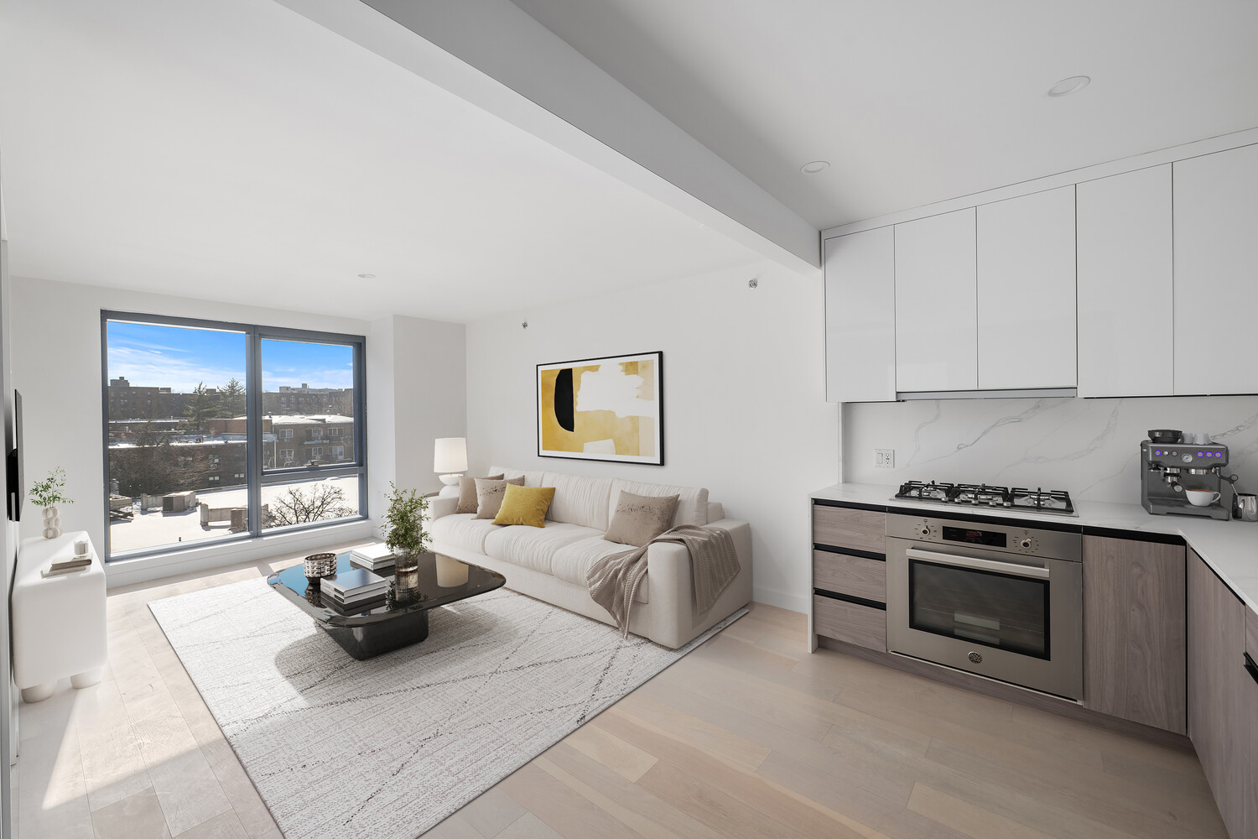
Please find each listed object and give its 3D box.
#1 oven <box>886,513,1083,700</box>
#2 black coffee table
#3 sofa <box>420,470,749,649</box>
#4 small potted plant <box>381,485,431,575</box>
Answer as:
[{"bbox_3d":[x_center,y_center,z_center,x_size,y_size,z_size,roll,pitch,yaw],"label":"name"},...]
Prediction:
[{"bbox_3d":[1.821,0.854,2.534,0.757,0.735,0.610,0,1,40],"label":"oven"},{"bbox_3d":[-1.690,1.209,3.287,1.560,0.355,1.020,0,1,40],"label":"black coffee table"},{"bbox_3d":[-0.569,0.930,4.238,3.060,0.860,0.970,0,1,40],"label":"sofa"},{"bbox_3d":[-1.507,0.721,3.311,0.270,0.605,0.270,0,1,40],"label":"small potted plant"}]

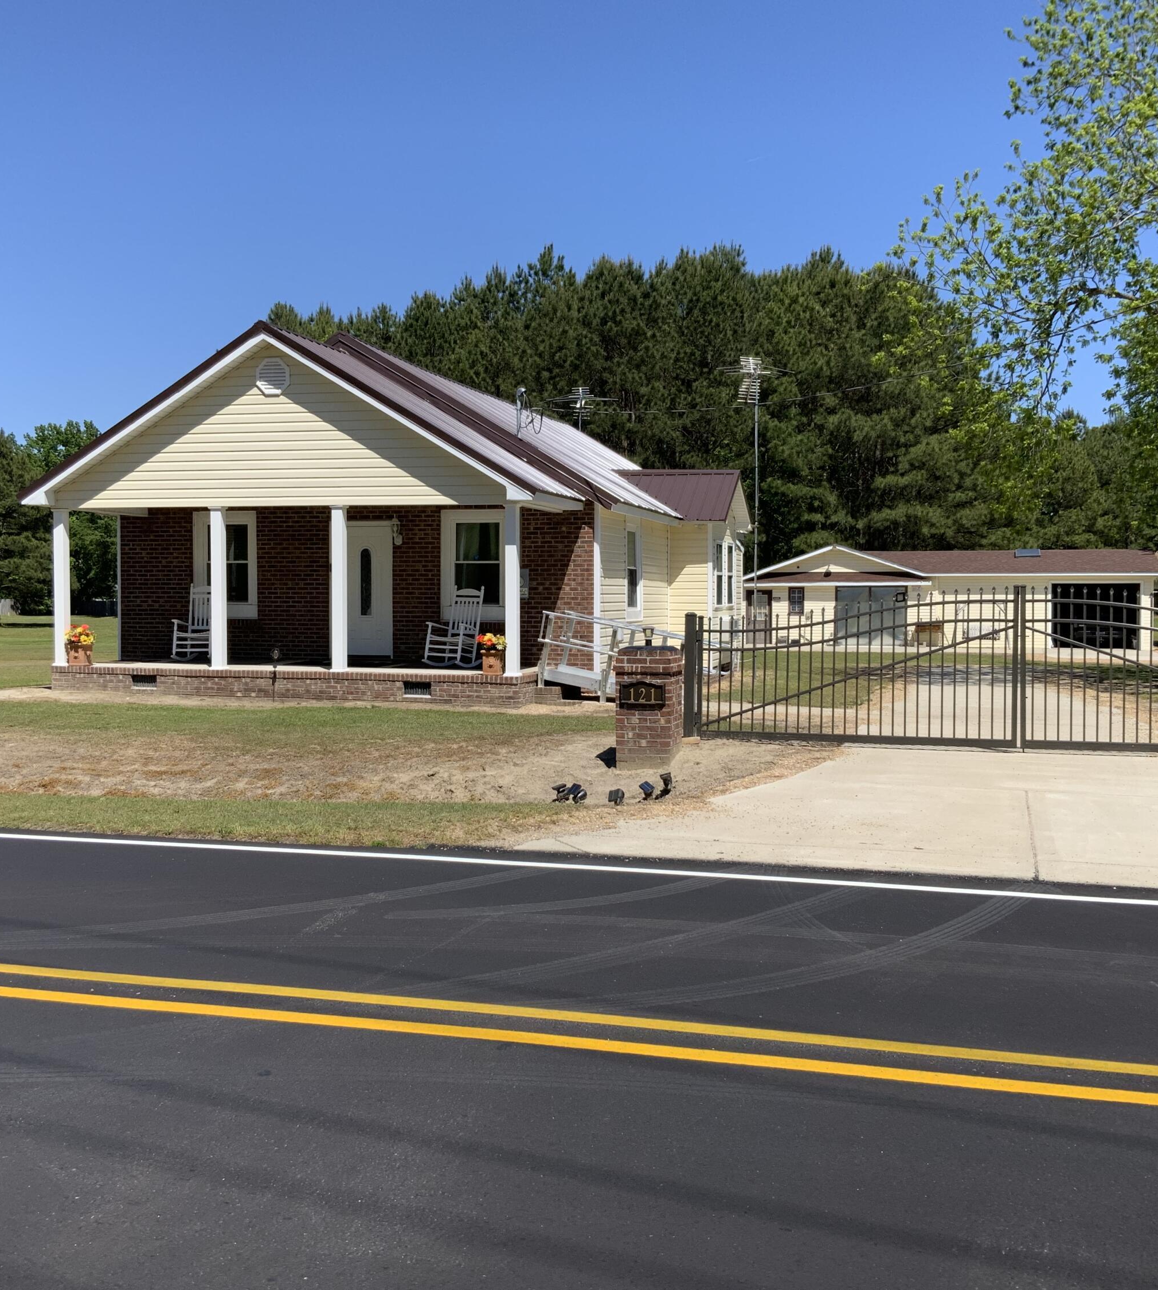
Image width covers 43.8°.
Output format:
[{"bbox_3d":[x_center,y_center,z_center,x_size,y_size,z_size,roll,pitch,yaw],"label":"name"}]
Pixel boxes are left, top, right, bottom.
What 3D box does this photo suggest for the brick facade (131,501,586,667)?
[{"bbox_3d":[-3.584,-0.935,22.496,7.914,2.419,0.250,1,3,14],"label":"brick facade"}]

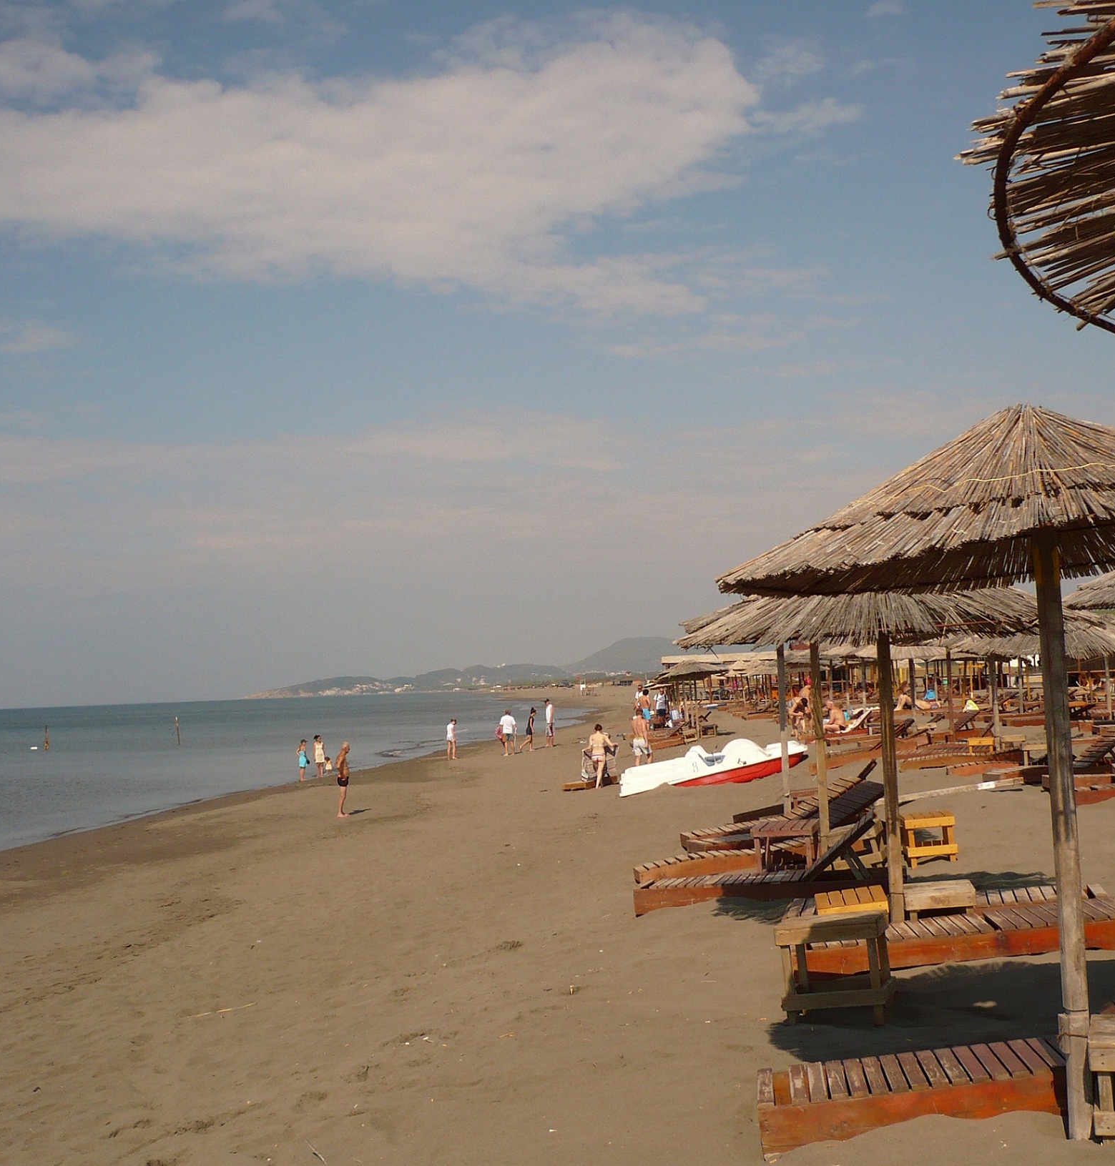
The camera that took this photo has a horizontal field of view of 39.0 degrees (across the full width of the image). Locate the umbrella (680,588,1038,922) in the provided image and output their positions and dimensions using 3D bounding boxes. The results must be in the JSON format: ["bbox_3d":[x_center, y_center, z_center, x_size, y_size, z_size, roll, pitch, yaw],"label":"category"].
[{"bbox_3d":[2.020,0.982,9.851,2.280,2.550,2.280,-2,-4,0],"label":"umbrella"}]

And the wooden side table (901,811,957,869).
[{"bbox_3d":[3.269,2.254,13.723,0.450,0.420,0.480,-6,-5,8],"label":"wooden side table"}]

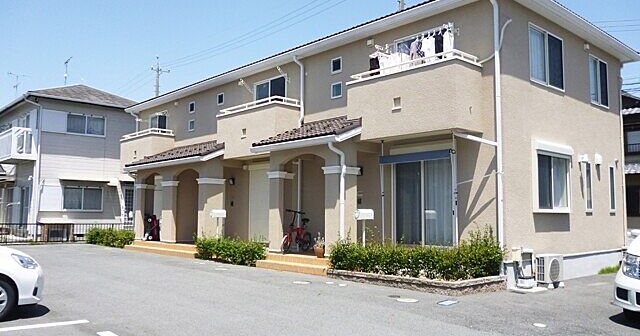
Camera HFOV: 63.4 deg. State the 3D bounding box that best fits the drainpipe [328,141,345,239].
[{"bbox_3d":[0.375,0.769,11.113,0.420,2.630,0.100,4,-6,-42],"label":"drainpipe"}]

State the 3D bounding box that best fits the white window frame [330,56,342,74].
[{"bbox_3d":[0.433,-2.676,13.504,0.100,0.420,0.400,4,-6,-42],"label":"white window frame"}]

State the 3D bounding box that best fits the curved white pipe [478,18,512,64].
[{"bbox_3d":[3.589,-2.588,10.602,0.534,0.966,0.557,4,-6,-42],"label":"curved white pipe"}]

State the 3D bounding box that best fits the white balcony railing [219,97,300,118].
[{"bbox_3d":[-1.901,-1.705,15.387,0.870,0.250,3.080,4,-6,-42],"label":"white balcony railing"}]

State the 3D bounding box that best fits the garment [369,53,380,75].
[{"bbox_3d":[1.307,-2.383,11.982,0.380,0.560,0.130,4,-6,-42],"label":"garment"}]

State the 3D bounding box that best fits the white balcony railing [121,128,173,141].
[{"bbox_3d":[-6.977,-1.255,20.884,0.930,0.240,3.120,4,-6,-42],"label":"white balcony railing"}]

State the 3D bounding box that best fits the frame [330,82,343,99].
[{"bbox_3d":[0.426,-2.003,13.446,0.100,0.380,0.410,4,-6,-42],"label":"frame"}]

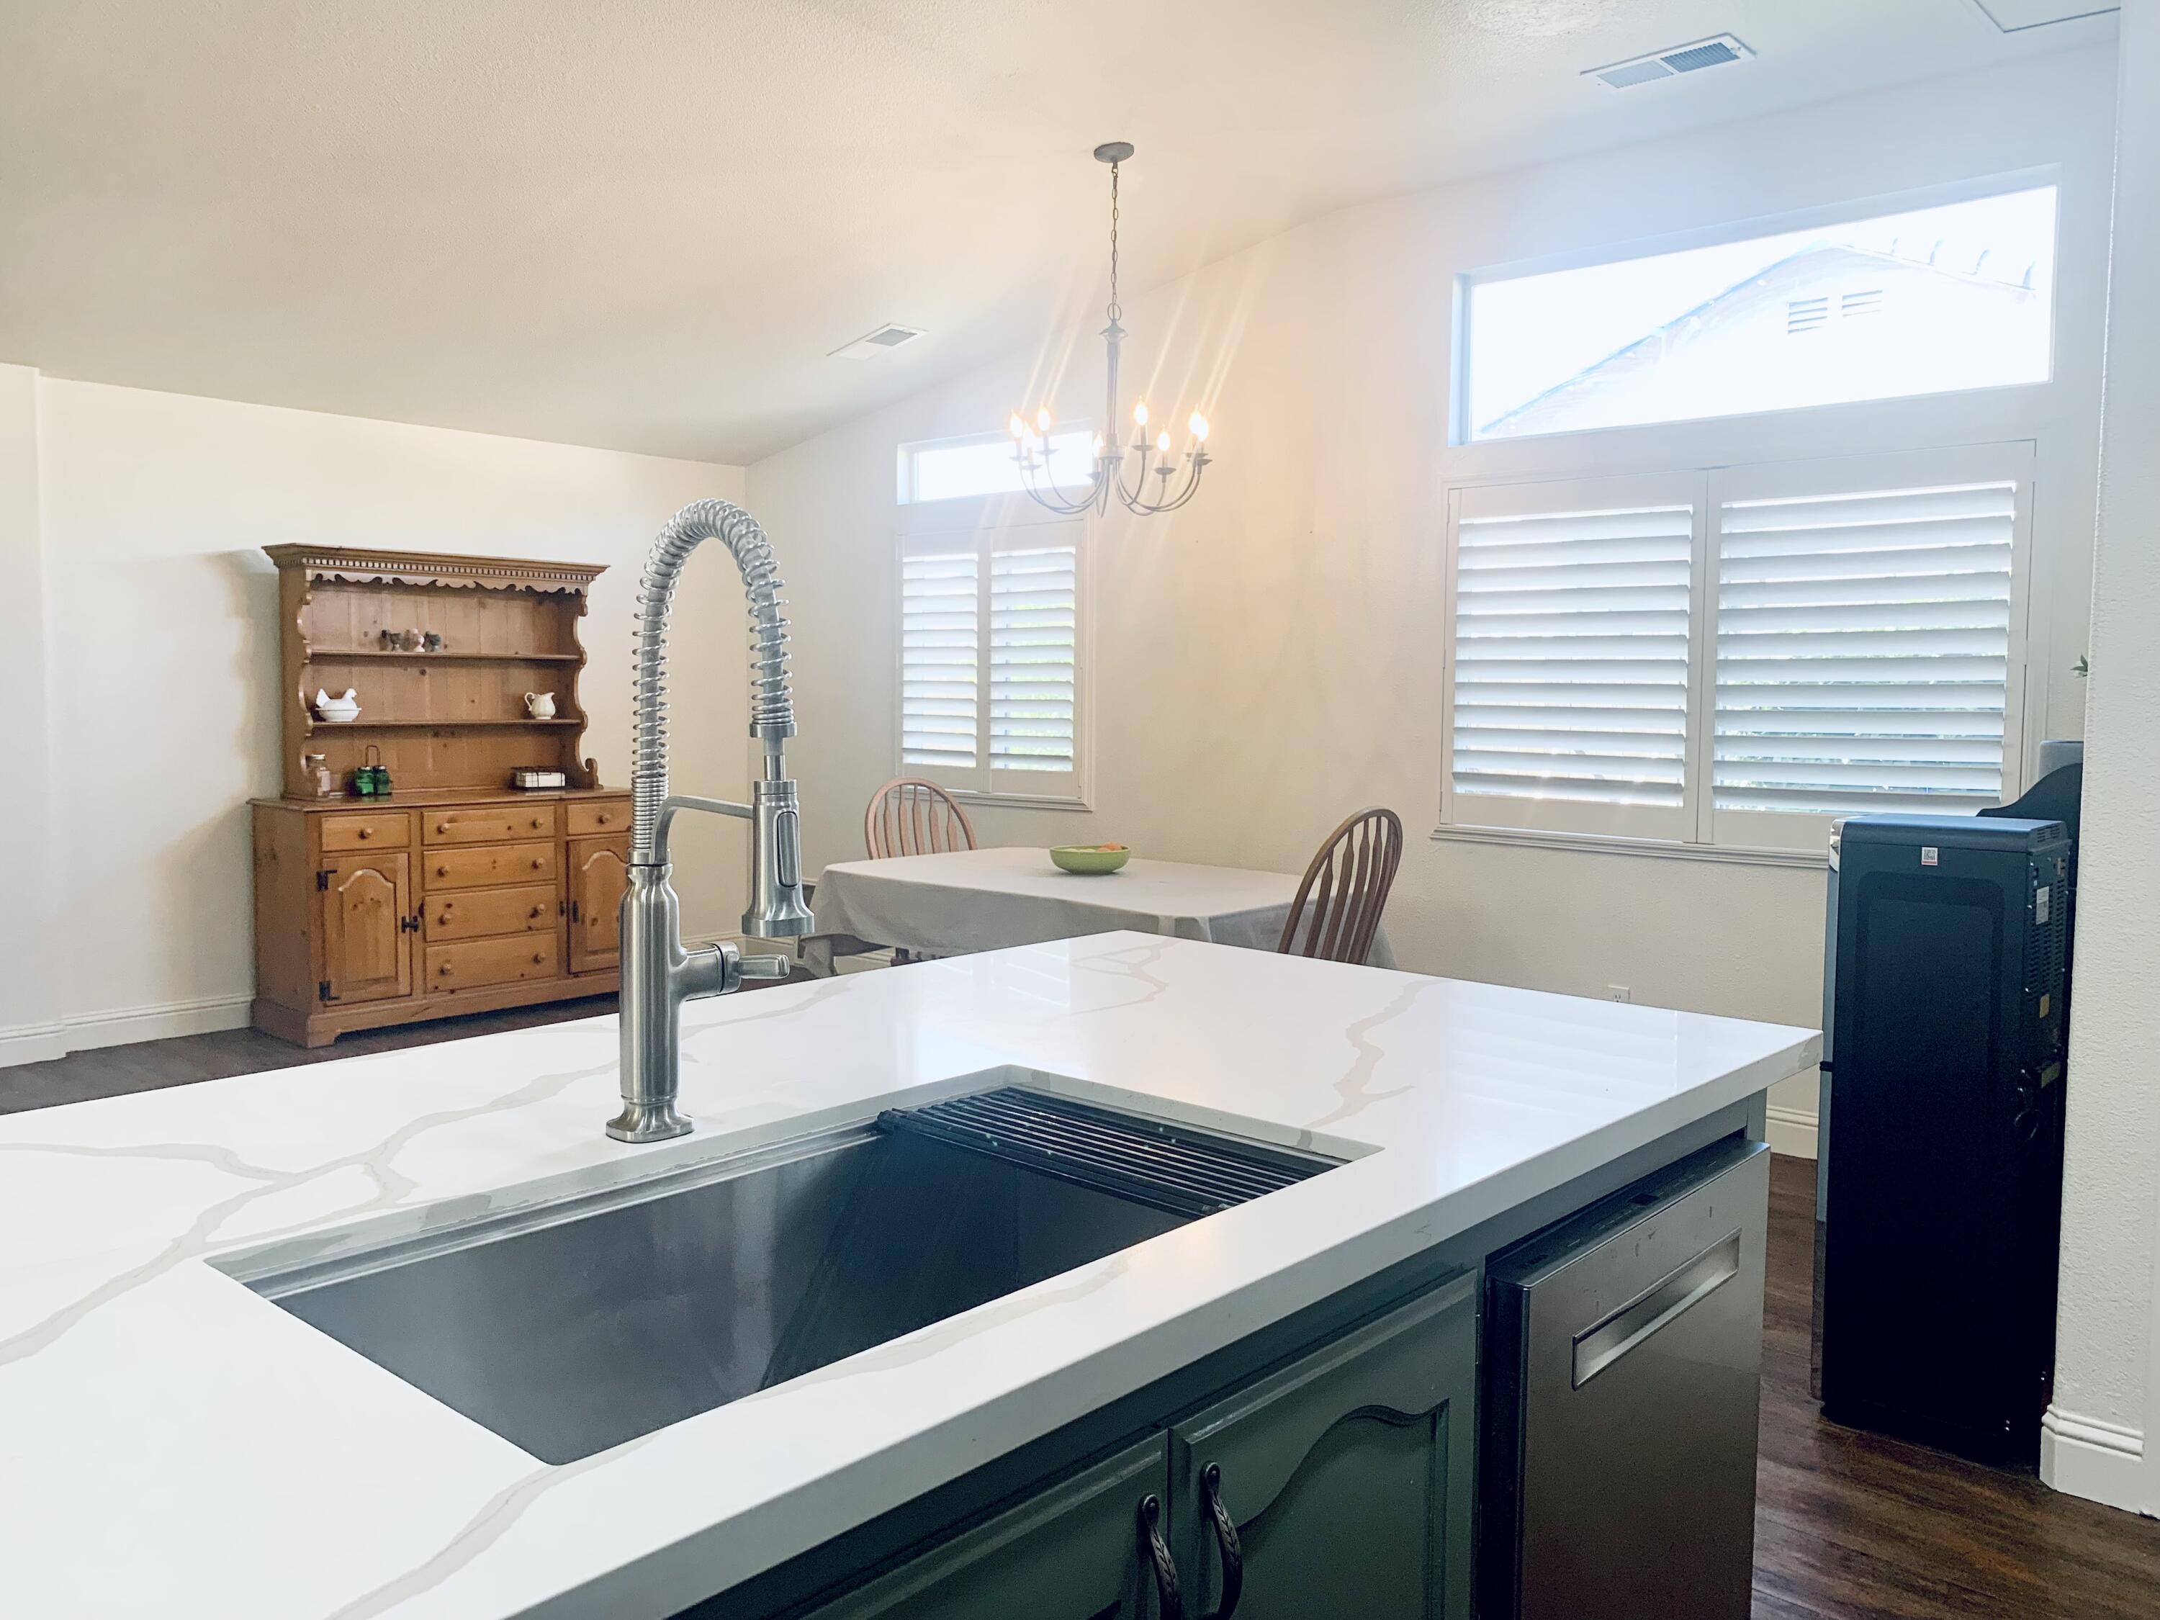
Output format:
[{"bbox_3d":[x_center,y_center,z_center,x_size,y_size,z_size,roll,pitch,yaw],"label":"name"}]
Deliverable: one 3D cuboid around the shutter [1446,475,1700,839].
[{"bbox_3d":[1.523,-0.472,5.062,0.849,1.097,0.050,4,6,42],"label":"shutter"}]

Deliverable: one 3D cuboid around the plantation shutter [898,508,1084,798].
[{"bbox_3d":[-0.386,-0.619,6.788,1.088,1.110,0.050,4,6,42],"label":"plantation shutter"}]

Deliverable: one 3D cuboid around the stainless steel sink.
[{"bbox_3d":[-0.176,0.451,1.297,0.470,0.240,0.815,4,6,42],"label":"stainless steel sink"}]

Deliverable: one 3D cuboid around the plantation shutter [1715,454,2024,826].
[{"bbox_3d":[2.151,-0.426,4.495,0.845,1.097,0.050,4,6,42],"label":"plantation shutter"}]

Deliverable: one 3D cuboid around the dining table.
[{"bbox_3d":[0.034,0.585,4.934,1.620,0.765,0.995,4,6,42],"label":"dining table"}]

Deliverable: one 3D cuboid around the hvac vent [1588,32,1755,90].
[{"bbox_3d":[1.540,-1.937,4.242,0.399,0.020,0.195,4,6,42],"label":"hvac vent"}]

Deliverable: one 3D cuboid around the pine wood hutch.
[{"bbox_3d":[-2.510,-0.100,6.592,0.540,1.855,1.480,4,6,42],"label":"pine wood hutch"}]

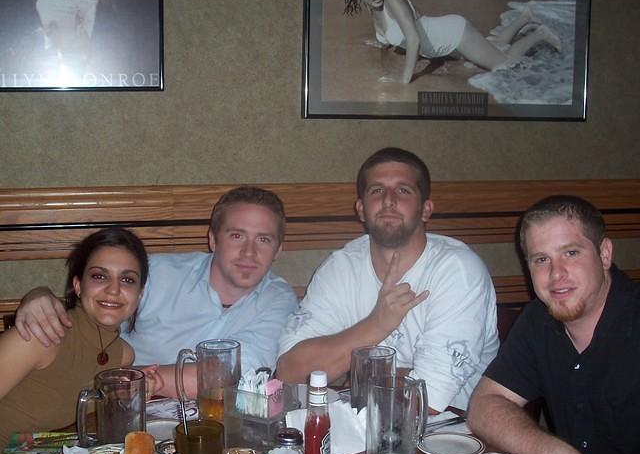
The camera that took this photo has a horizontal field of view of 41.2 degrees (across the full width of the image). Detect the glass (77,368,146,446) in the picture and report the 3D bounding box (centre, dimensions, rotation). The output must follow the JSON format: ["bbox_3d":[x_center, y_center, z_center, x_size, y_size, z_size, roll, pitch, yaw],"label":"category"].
[{"bbox_3d":[-0.399,0.360,1.605,0.140,0.155,0.095,-3,7,-30],"label":"glass"}]

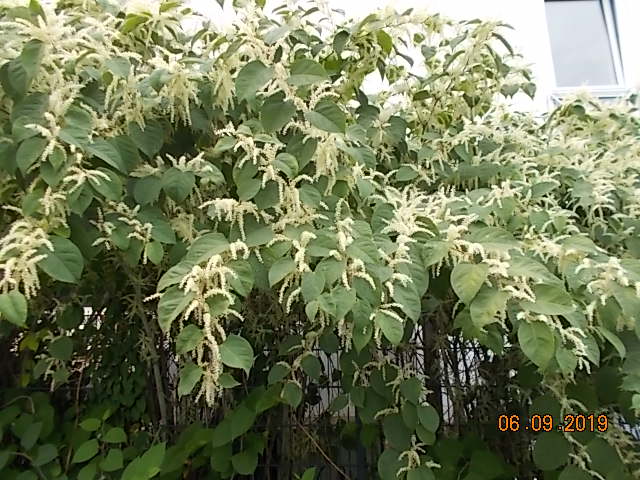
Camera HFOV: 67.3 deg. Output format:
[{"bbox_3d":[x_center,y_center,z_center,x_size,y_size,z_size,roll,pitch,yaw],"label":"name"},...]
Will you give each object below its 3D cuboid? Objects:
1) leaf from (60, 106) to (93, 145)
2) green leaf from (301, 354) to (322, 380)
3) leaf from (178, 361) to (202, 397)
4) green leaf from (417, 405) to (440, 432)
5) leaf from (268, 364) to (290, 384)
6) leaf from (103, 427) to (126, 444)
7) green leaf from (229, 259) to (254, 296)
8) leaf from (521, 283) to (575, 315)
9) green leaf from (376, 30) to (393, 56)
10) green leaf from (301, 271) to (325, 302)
[{"bbox_3d":[-0.865,-0.401,1.700,0.120,0.146,0.030,6,-6,-29],"label":"leaf"},{"bbox_3d":[-0.035,0.517,1.950,0.081,0.116,0.030,-24,-24,-13],"label":"green leaf"},{"bbox_3d":[-0.498,0.537,1.850,0.083,0.136,0.030,27,-33,8],"label":"leaf"},{"bbox_3d":[0.485,0.798,2.150,0.095,0.129,0.030,-22,-30,-6],"label":"green leaf"},{"bbox_3d":[-0.177,0.588,2.100,0.111,0.082,0.024,-34,-26,-26],"label":"leaf"},{"bbox_3d":[-0.791,0.752,1.850,0.092,0.080,0.030,0,-50,-29],"label":"leaf"},{"bbox_3d":[-0.265,0.126,1.620,0.089,0.138,0.030,-24,-23,-22],"label":"green leaf"},{"bbox_3d":[0.748,0.192,1.580,0.170,0.132,0.037,2,-43,32],"label":"leaf"},{"bbox_3d":[0.335,-1.027,2.500,0.074,0.151,0.033,-21,-10,5],"label":"green leaf"},{"bbox_3d":[-0.031,0.194,2.000,0.096,0.149,0.030,4,-32,2],"label":"green leaf"}]

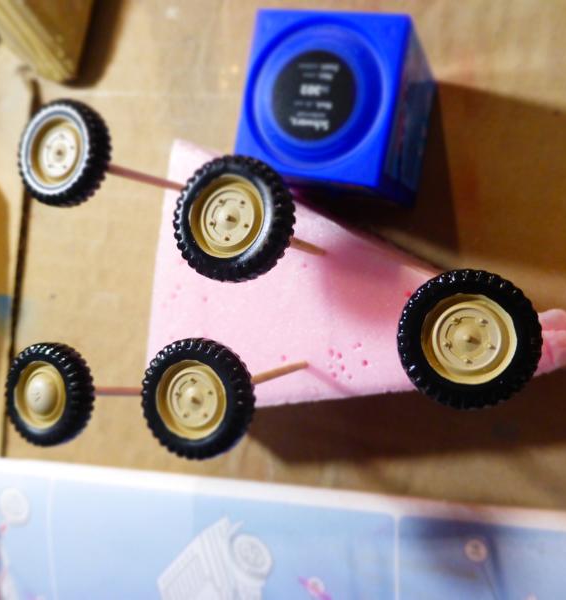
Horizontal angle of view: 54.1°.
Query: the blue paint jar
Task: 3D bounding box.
[{"bbox_3d":[0.015,-0.045,0.139,0.034,0.046,0.034,13,99,20],"label":"blue paint jar"}]

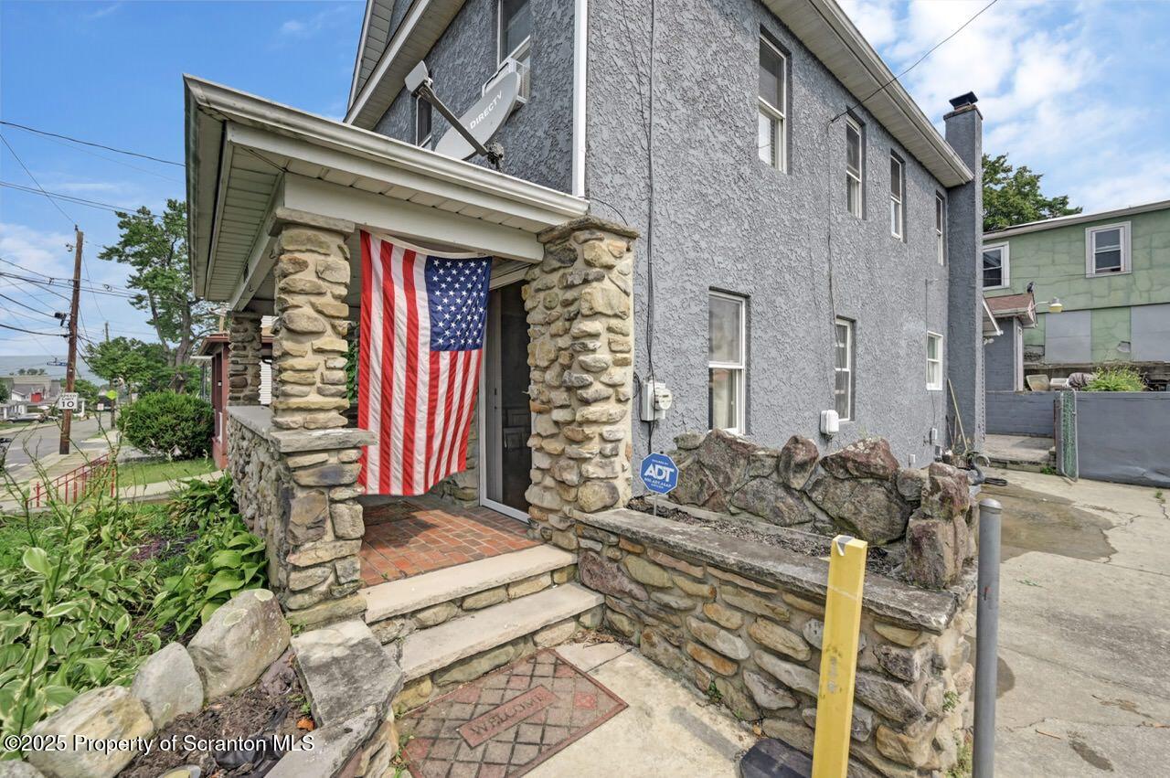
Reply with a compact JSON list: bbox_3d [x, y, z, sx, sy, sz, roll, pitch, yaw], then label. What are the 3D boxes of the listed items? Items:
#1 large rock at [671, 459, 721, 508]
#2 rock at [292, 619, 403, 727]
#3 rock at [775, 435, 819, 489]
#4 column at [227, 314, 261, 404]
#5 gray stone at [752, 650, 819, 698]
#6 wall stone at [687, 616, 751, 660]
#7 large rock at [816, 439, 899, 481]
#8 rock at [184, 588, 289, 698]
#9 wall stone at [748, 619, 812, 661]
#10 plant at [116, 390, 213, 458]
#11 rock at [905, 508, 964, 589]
[{"bbox_3d":[0.815,0.696,3.349,0.260,0.340,0.350,0,0,-42],"label":"large rock"},{"bbox_3d":[-1.022,1.188,1.930,0.330,0.120,0.580,0,0,-41],"label":"rock"},{"bbox_3d":[1.318,0.451,2.821,0.250,0.320,0.230,0,0,-42],"label":"rock"},{"bbox_3d":[-3.768,-0.319,5.030,0.310,0.990,0.310,0,0,-41],"label":"column"},{"bbox_3d":[0.880,1.171,1.922,0.140,0.125,0.290,0,0,-40],"label":"gray stone"},{"bbox_3d":[0.660,1.179,2.184,0.140,0.135,0.340,0,0,-40],"label":"wall stone"},{"bbox_3d":[1.543,0.386,2.570,0.260,0.220,0.360,0,0,-41],"label":"large rock"},{"bbox_3d":[-1.604,1.142,2.100,0.320,0.340,0.420,0,0,-41],"label":"rock"},{"bbox_3d":[0.845,1.082,1.980,0.120,0.100,0.260,0,0,-41],"label":"wall stone"},{"bbox_3d":[-11.040,0.941,12.000,1.800,1.800,1.850,0,0,-40],"label":"plant"},{"bbox_3d":[1.430,0.648,1.870,0.180,0.280,0.200,0,0,-41],"label":"rock"}]

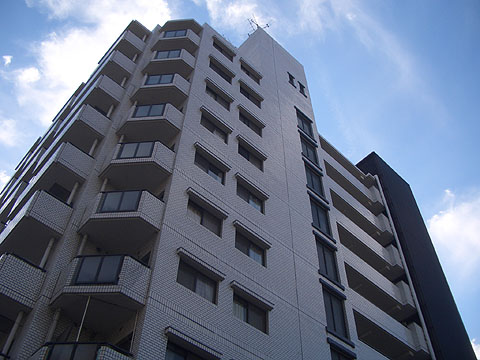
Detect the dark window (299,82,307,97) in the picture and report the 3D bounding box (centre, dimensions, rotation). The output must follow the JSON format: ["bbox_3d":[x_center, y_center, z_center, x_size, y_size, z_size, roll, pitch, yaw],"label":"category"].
[{"bbox_3d":[4.427,-6.327,34.187,0.620,1.350,0.150,37,-60,-24],"label":"dark window"}]

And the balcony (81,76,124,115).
[{"bbox_3d":[-6.213,-3.766,22.179,1.200,1.200,1.300,37,-60,-24],"label":"balcony"}]

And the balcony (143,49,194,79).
[{"bbox_3d":[-3.481,-5.673,24.197,2.500,1.200,1.200,-1,-52,2],"label":"balcony"}]

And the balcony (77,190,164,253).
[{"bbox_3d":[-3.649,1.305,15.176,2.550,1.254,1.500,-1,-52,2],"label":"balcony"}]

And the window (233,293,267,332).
[{"bbox_3d":[0.303,4.182,15.208,1.530,0.990,0.150,37,-60,-25],"label":"window"}]

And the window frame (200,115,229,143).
[{"bbox_3d":[-1.103,-2.191,20.928,1.504,1.000,0.150,37,-60,-24],"label":"window frame"}]

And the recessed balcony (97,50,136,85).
[{"bbox_3d":[-6.166,-5.492,24.394,1.200,1.200,1.300,37,-60,-24],"label":"recessed balcony"}]

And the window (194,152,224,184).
[{"bbox_3d":[-1.150,-0.465,18.712,1.504,1.000,0.150,37,-60,-24],"label":"window"}]

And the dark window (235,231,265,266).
[{"bbox_3d":[0.348,2.461,17.380,1.530,0.970,0.150,37,-60,-25],"label":"dark window"}]

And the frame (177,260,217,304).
[{"bbox_3d":[-1.244,2.988,14.281,1.504,1.000,0.150,37,-60,-24],"label":"frame"}]

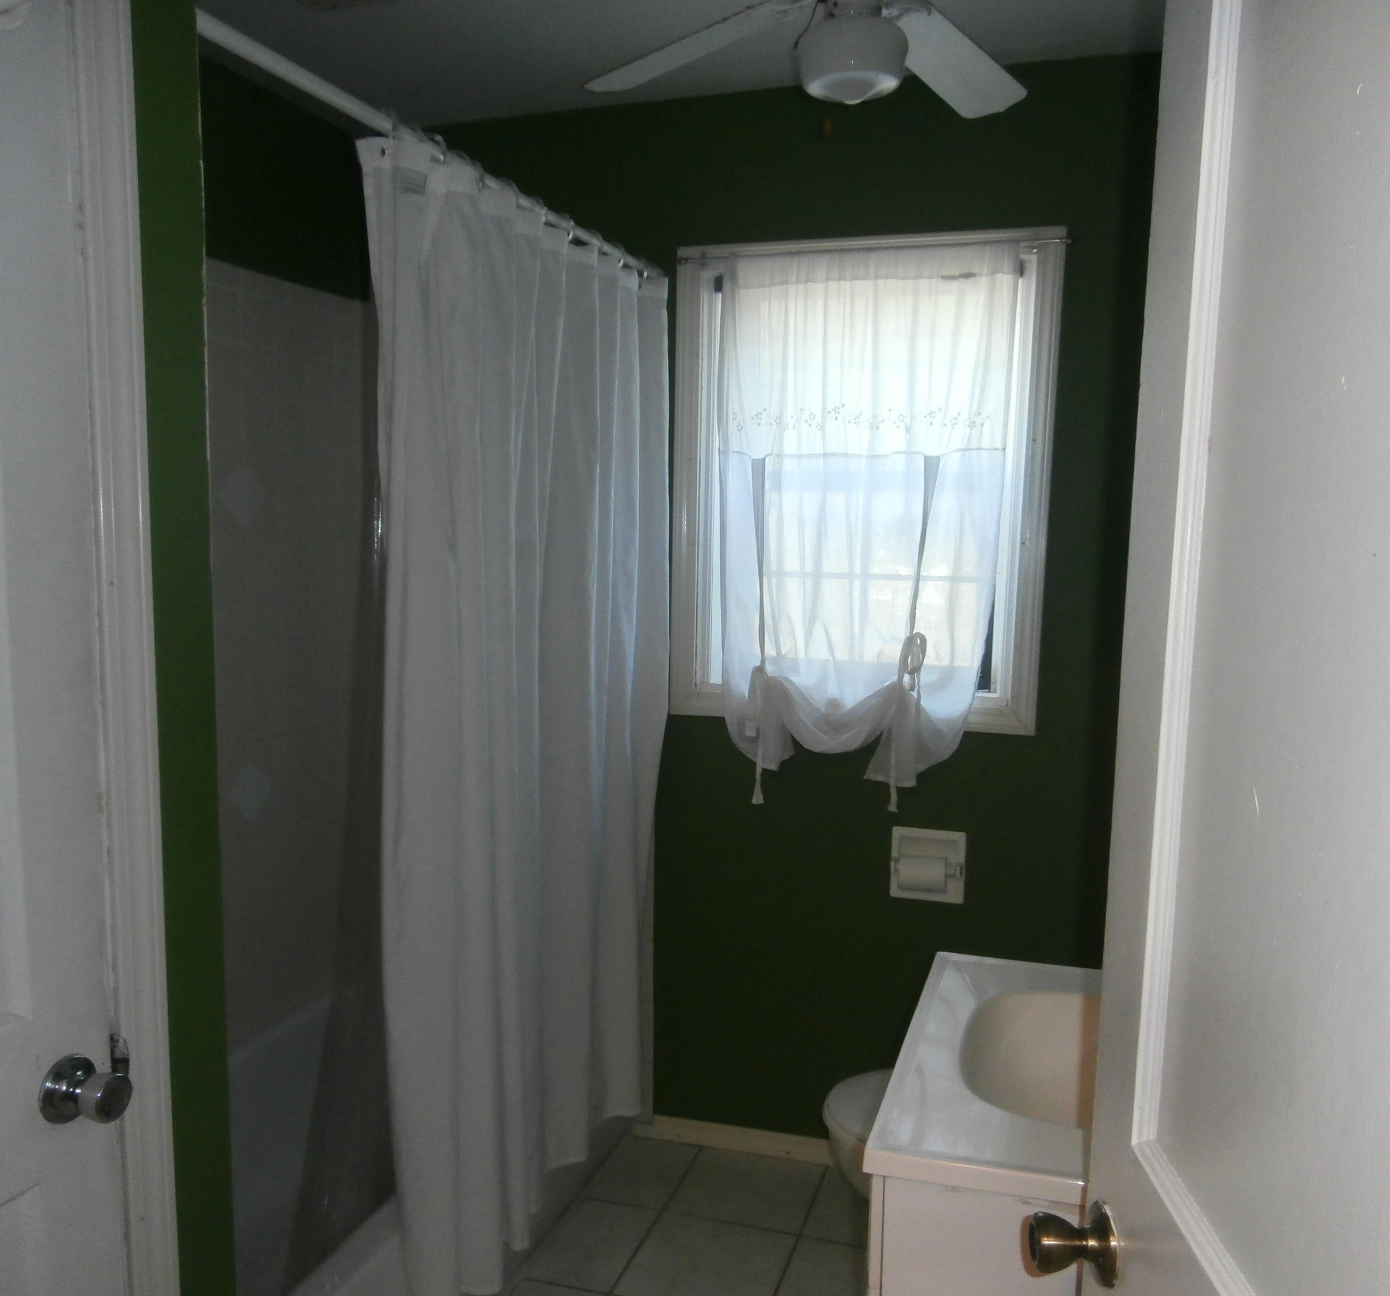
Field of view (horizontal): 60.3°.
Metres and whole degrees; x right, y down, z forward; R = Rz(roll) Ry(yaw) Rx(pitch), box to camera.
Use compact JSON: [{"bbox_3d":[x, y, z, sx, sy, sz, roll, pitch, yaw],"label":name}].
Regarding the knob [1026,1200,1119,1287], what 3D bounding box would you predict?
[{"bbox_3d":[0.306,0.487,0.980,0.061,0.066,0.066,1,6,2],"label":"knob"}]

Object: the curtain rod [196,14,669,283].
[{"bbox_3d":[-0.304,-0.756,1.990,0.027,0.027,1.520,3,7,17],"label":"curtain rod"}]

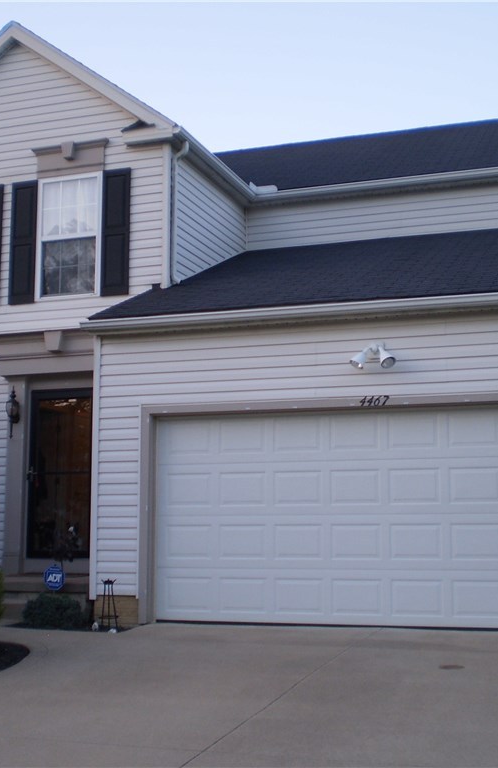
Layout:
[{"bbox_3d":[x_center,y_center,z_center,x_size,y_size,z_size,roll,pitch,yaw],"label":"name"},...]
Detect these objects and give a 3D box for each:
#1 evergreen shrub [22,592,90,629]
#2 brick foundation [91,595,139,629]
[{"bbox_3d":[-2.039,2.379,11.222,0.730,0.360,0.600,-3,-8,18],"label":"evergreen shrub"},{"bbox_3d":[-1.359,2.397,11.181,0.510,0.330,0.200,-3,-8,18],"label":"brick foundation"}]

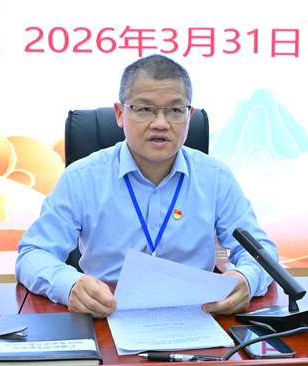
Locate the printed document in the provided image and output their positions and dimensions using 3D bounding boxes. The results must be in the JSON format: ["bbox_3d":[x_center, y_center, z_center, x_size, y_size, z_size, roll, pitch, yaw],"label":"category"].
[{"bbox_3d":[0.040,0.205,1.170,0.245,0.150,0.290,-2,4,-9],"label":"printed document"}]

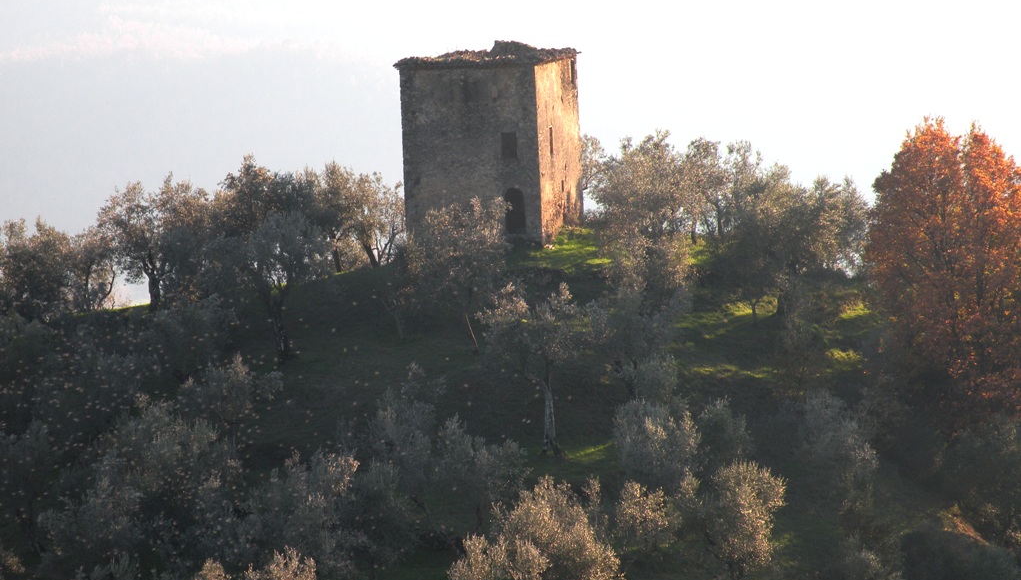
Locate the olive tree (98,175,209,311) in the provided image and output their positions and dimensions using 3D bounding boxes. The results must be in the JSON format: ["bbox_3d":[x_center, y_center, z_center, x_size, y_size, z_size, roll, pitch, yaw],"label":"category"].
[{"bbox_3d":[-16.230,-2.110,173.000,4.900,6.120,4.900,-2,6,0],"label":"olive tree"}]

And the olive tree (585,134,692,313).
[{"bbox_3d":[5.710,-2.980,167.000,4.470,7.860,4.470,-2,6,0],"label":"olive tree"}]

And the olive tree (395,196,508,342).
[{"bbox_3d":[-2.570,-0.850,166.000,4.870,6.480,4.870,-2,6,0],"label":"olive tree"}]

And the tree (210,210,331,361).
[{"bbox_3d":[-10.580,-0.150,167.000,5.250,6.690,5.250,-2,6,0],"label":"tree"}]

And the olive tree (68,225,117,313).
[{"bbox_3d":[-19.110,-0.940,174.000,2.330,3.980,2.600,-2,6,0],"label":"olive tree"}]

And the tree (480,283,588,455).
[{"bbox_3d":[0.990,3.280,157.000,4.370,7.030,4.370,-2,6,0],"label":"tree"}]

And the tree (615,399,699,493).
[{"bbox_3d":[5.870,6.530,153.000,3.470,4.380,3.470,-2,6,0],"label":"tree"}]

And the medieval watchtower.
[{"bbox_3d":[-0.830,-7.080,177.600,7.040,9.210,7.070,0,7,18],"label":"medieval watchtower"}]

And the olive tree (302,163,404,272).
[{"bbox_3d":[-7.200,-3.320,174.500,4.580,4.900,4.580,-2,6,0],"label":"olive tree"}]

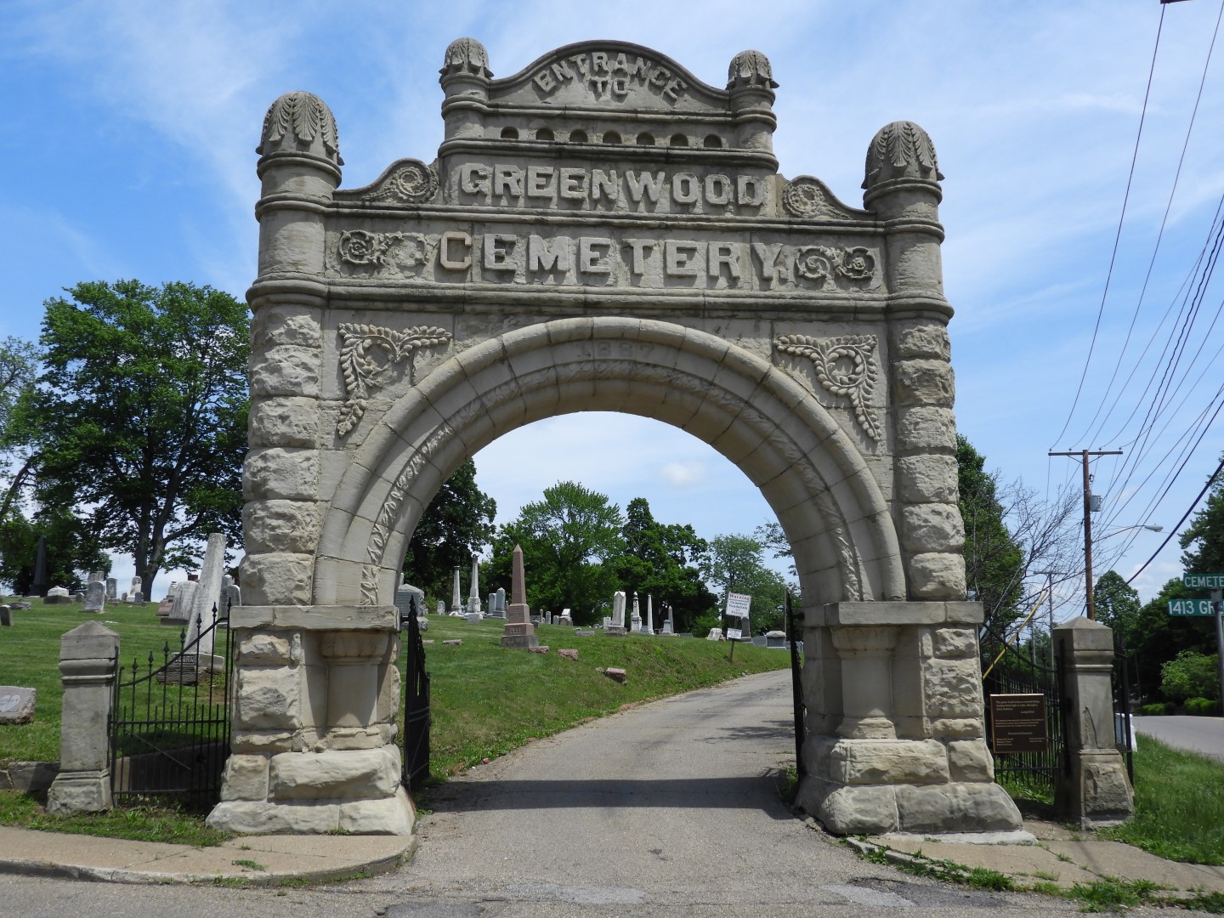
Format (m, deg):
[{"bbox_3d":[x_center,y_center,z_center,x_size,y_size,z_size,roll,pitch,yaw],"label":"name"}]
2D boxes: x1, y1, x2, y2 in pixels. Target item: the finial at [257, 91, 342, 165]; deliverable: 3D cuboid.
[{"bbox_3d":[-3.278,-3.500,12.241,0.870,0.745,0.870,1,-8,-7],"label":"finial"}]

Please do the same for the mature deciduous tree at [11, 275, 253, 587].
[{"bbox_3d":[-19.394,-0.767,48.000,10.346,13.312,10.346,0,-8,-6],"label":"mature deciduous tree"}]

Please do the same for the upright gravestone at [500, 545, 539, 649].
[{"bbox_3d":[-2.689,4.026,34.000,0.880,3.050,0.880,-2,-9,14],"label":"upright gravestone"}]

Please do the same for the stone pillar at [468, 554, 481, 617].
[{"bbox_3d":[-5.547,5.046,47.000,0.809,2.492,0.750,0,-8,-6],"label":"stone pillar"}]

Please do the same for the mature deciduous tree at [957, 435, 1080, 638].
[{"bbox_3d":[12.932,3.049,40.000,6.200,8.030,6.000,1,-8,-7],"label":"mature deciduous tree"}]

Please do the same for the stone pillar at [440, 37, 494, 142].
[{"bbox_3d":[-1.293,-3.217,10.302,0.460,1.080,0.440,0,-8,-6],"label":"stone pillar"}]

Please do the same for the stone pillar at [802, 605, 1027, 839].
[{"bbox_3d":[2.409,2.162,10.003,1.640,1.830,1.250,0,-8,-6],"label":"stone pillar"}]

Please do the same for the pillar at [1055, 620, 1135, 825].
[{"bbox_3d":[4.953,2.705,12.163,0.558,2.092,0.558,1,-8,-7],"label":"pillar"}]

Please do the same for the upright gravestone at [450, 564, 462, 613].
[{"bbox_3d":[-7.214,6.041,54.000,0.550,2.200,0.550,-2,-8,12],"label":"upright gravestone"}]

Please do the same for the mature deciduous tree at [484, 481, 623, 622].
[{"bbox_3d":[-3.835,6.491,80.000,9.200,10.030,8.800,1,-8,-7],"label":"mature deciduous tree"}]

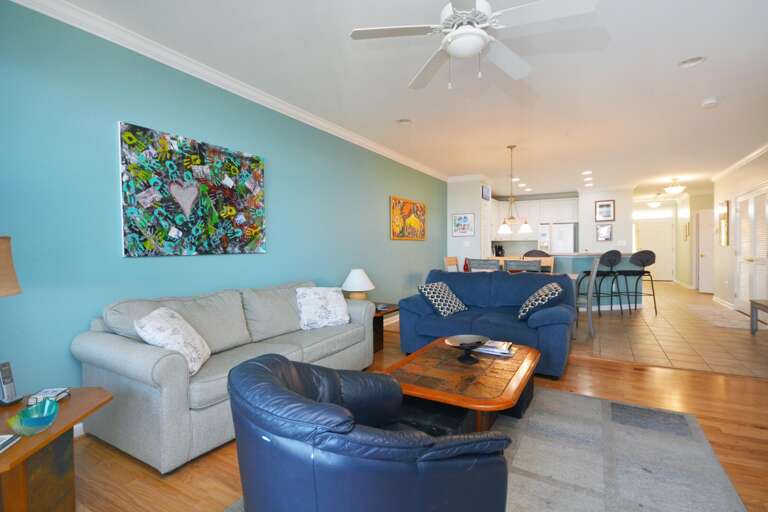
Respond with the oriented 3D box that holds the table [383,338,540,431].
[{"bbox_3d":[0.587,0.948,2.598,0.885,0.390,1.380,0,1,31],"label":"table"}]

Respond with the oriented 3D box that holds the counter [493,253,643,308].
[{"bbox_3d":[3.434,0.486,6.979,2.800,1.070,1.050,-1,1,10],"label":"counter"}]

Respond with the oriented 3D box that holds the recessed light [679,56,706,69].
[{"bbox_3d":[2.480,-1.547,2.919,0.190,0.025,0.190,0,2,31],"label":"recessed light"}]

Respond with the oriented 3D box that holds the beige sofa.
[{"bbox_3d":[-0.999,0.698,2.950,0.900,0.840,2.120,0,2,31],"label":"beige sofa"}]

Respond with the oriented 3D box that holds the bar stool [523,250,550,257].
[{"bbox_3d":[2.791,0.482,6.593,0.490,1.110,0.520,0,1,31],"label":"bar stool"}]

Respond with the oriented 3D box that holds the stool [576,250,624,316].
[{"bbox_3d":[3.787,0.473,6.361,0.480,1.110,0.500,-1,1,-13],"label":"stool"}]

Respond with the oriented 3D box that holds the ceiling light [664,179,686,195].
[{"bbox_3d":[6.715,-1.616,8.357,0.400,0.350,0.400,0,1,31],"label":"ceiling light"}]

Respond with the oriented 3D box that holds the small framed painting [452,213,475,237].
[{"bbox_3d":[1.702,-0.658,7.757,0.493,0.503,0.030,0,1,31],"label":"small framed painting"}]

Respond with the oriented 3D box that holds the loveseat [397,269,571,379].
[{"bbox_3d":[1.132,0.635,3.951,1.710,0.895,0.920,0,2,31],"label":"loveseat"}]

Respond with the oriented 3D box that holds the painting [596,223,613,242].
[{"bbox_3d":[5.604,-0.581,9.198,0.360,0.420,0.030,0,2,31],"label":"painting"}]

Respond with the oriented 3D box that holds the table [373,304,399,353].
[{"bbox_3d":[-0.154,0.873,4.469,0.700,0.490,0.620,0,1,31],"label":"table"}]

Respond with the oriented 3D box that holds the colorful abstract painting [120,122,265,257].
[{"bbox_3d":[-1.470,-0.467,2.973,0.040,0.910,1.210,0,2,31],"label":"colorful abstract painting"}]

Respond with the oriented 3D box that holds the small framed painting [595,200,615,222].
[{"bbox_3d":[5.745,-1.156,9.435,0.454,0.551,0.030,0,1,31],"label":"small framed painting"}]

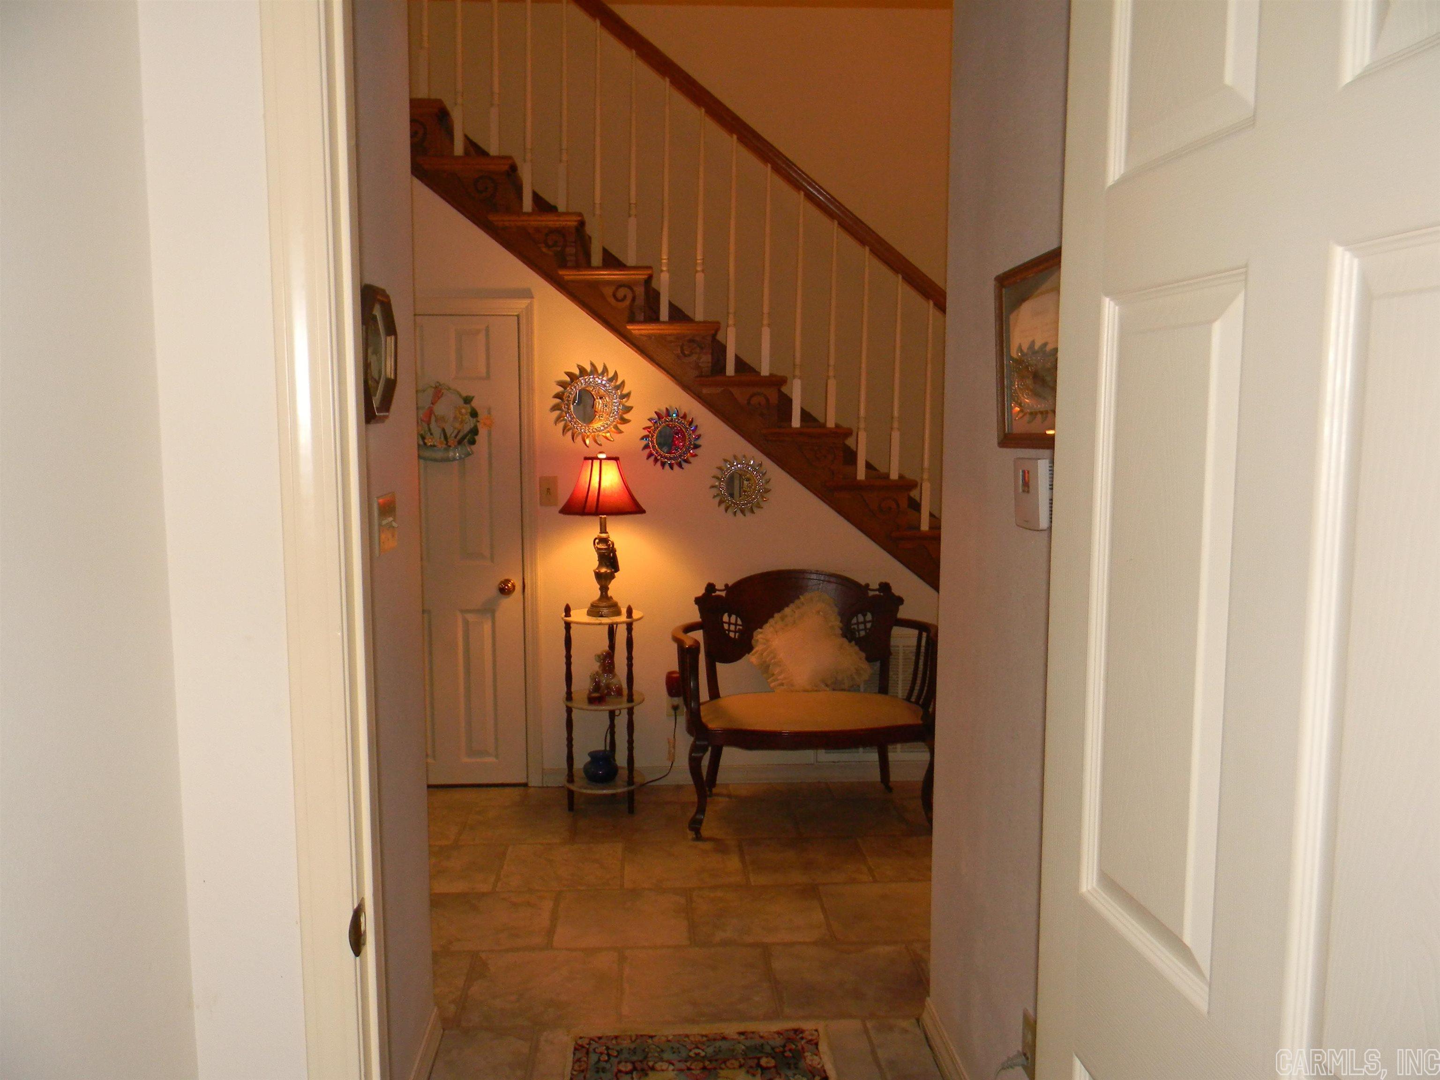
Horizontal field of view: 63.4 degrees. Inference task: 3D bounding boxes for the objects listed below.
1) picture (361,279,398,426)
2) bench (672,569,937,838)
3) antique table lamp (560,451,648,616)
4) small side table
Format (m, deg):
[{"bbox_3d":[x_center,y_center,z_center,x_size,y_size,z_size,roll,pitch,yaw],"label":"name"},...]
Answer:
[{"bbox_3d":[-0.651,-0.357,2.255,0.028,0.263,0.255,0,7,-3],"label":"picture"},{"bbox_3d":[0.323,0.575,4.275,1.000,0.880,0.590,0,7,-6],"label":"bench"},{"bbox_3d":[-0.426,-0.020,4.261,0.313,0.596,0.300,0,7,-3],"label":"antique table lamp"},{"bbox_3d":[-0.434,0.615,4.339,0.300,0.780,0.295,0,7,-3],"label":"small side table"}]

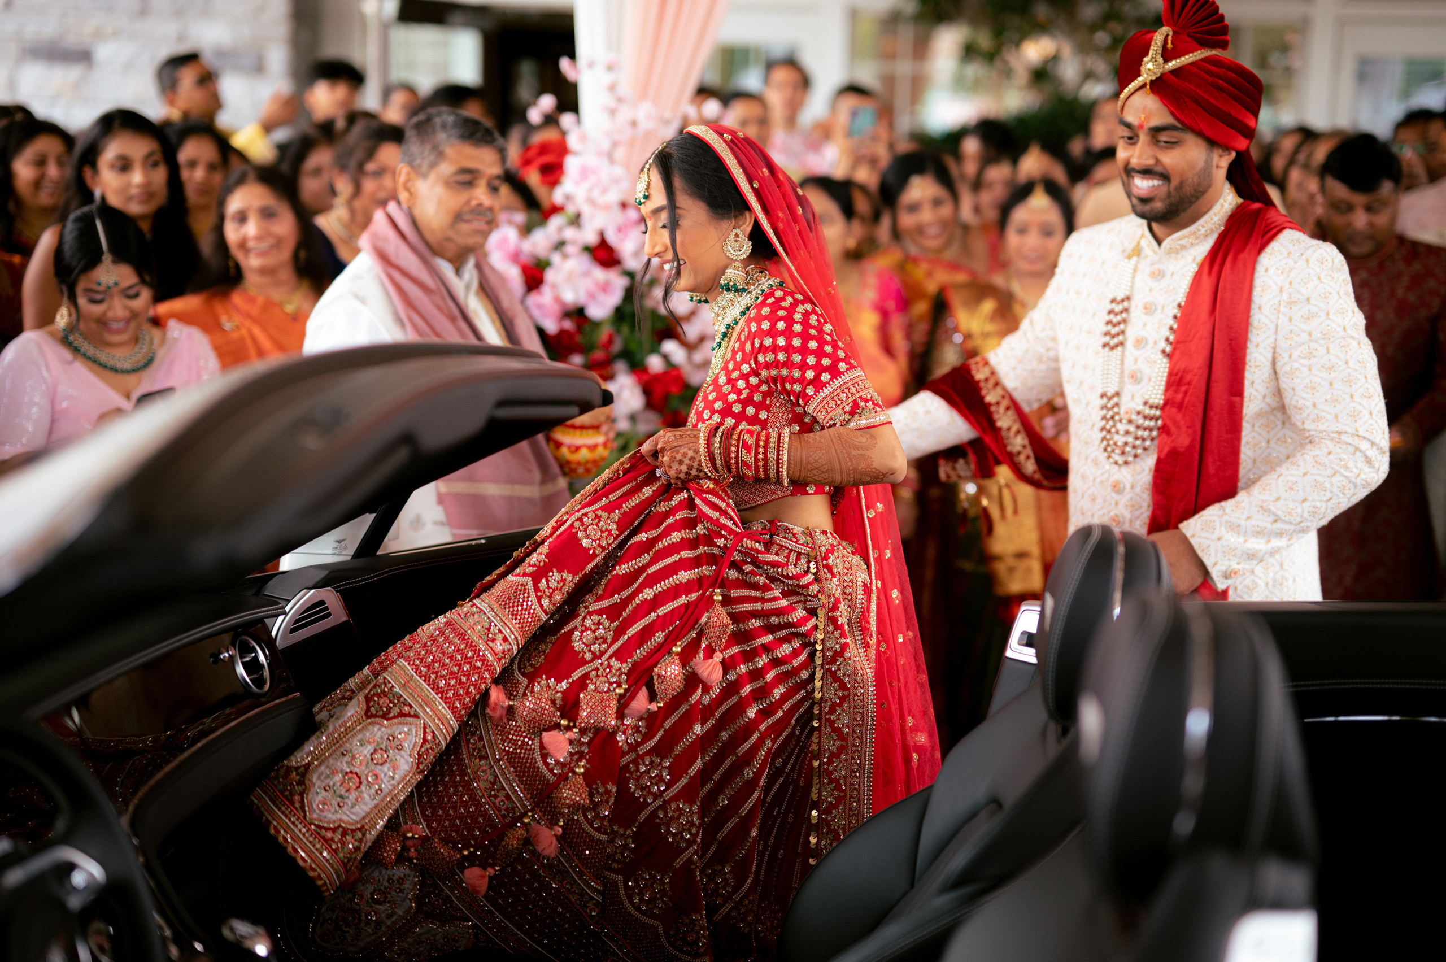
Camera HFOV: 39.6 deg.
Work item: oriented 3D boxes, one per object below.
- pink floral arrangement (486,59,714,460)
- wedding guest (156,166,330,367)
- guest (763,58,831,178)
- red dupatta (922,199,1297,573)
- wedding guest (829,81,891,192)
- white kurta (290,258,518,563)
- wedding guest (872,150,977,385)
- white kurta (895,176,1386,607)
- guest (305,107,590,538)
[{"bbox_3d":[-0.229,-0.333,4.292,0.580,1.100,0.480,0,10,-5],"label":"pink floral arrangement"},{"bbox_3d":[-0.960,0.139,4.181,0.470,1.570,0.330,-3,10,-22],"label":"wedding guest"},{"bbox_3d":[0.243,-0.673,7.548,0.480,1.780,0.320,1,10,5],"label":"guest"},{"bbox_3d":[0.605,-0.032,2.913,0.480,0.740,0.460,9,13,40],"label":"red dupatta"},{"bbox_3d":[0.441,-0.465,6.868,0.500,1.750,0.450,2,10,8],"label":"wedding guest"},{"bbox_3d":[-0.497,0.089,3.433,0.500,1.000,0.360,-7,12,-38],"label":"white kurta"},{"bbox_3d":[0.459,0.026,4.783,0.470,1.600,0.340,2,10,10],"label":"wedding guest"},{"bbox_3d":[0.611,0.093,2.931,0.580,1.030,0.480,9,13,40],"label":"white kurta"},{"bbox_3d":[-0.468,0.205,3.489,0.530,1.680,0.400,-7,12,-38],"label":"guest"}]

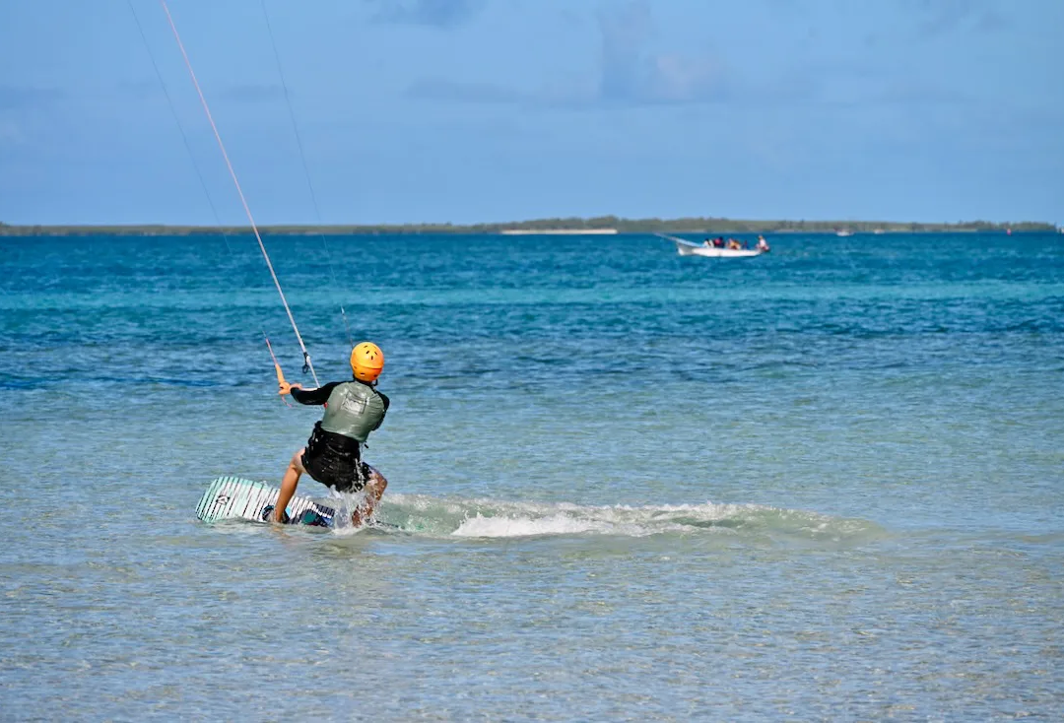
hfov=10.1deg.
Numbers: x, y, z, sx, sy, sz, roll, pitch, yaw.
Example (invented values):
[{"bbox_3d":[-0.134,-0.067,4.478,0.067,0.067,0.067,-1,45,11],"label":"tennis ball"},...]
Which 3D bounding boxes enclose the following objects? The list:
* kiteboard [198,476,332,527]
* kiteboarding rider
[{"bbox_3d":[-1.526,1.103,41.000,1.450,0.430,0.090,15,-38,12],"label":"kiteboard"},{"bbox_3d":[-1.365,0.517,40.800,0.780,1.320,0.740,0,1,-20],"label":"kiteboarding rider"}]

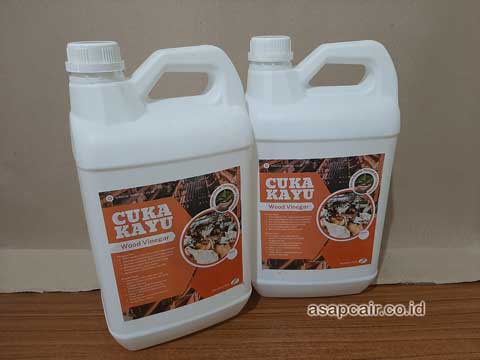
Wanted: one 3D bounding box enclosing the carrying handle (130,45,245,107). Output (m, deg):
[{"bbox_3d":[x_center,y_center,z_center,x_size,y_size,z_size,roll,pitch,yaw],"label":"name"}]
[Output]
[{"bbox_3d":[-0.053,-0.109,0.390,0.121,0.059,0.032,-11,24,-22],"label":"carrying handle"}]

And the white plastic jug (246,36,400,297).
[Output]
[{"bbox_3d":[0.095,-0.013,0.482,0.182,0.323,0.115,-2,22,-2],"label":"white plastic jug"}]

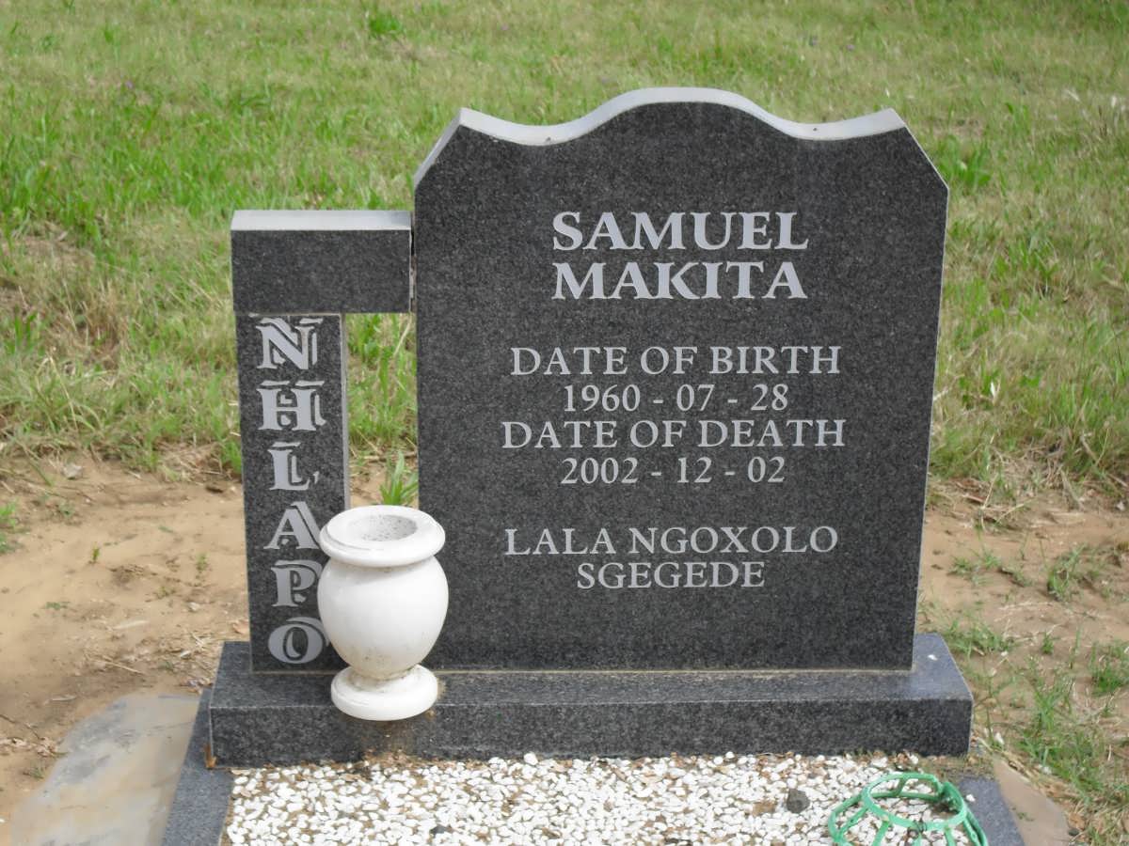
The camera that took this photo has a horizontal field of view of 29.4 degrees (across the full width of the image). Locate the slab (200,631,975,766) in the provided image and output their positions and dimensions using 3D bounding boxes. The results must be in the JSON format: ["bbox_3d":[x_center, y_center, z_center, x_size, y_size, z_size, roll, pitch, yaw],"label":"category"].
[{"bbox_3d":[0.031,0.340,2.660,0.909,0.079,0.177,0,21,-3],"label":"slab"}]

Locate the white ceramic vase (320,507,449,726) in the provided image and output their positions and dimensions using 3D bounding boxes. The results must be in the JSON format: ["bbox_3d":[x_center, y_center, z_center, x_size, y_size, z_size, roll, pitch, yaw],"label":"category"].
[{"bbox_3d":[-0.213,0.226,2.533,0.154,0.219,0.154,0,21,-3],"label":"white ceramic vase"}]

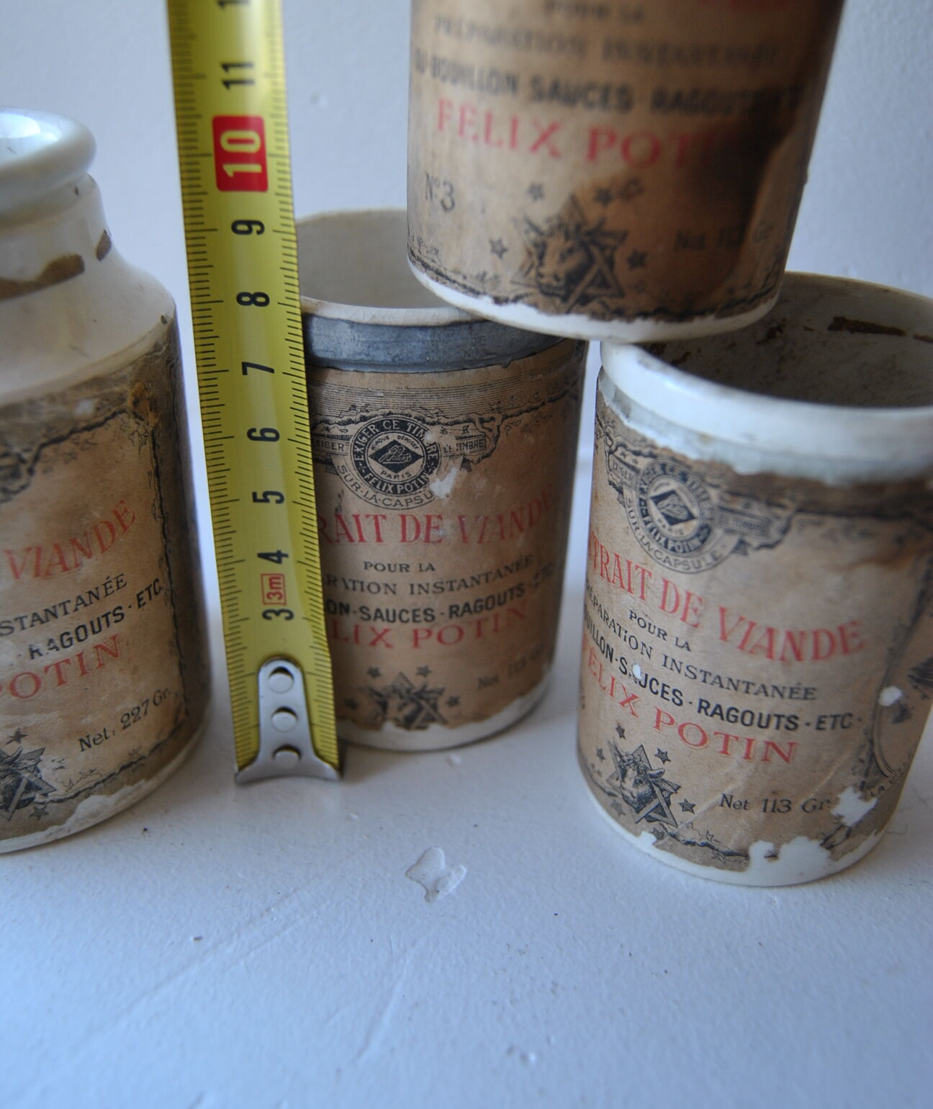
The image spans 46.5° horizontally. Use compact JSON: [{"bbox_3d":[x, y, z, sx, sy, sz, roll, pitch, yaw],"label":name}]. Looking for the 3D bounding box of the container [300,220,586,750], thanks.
[{"bbox_3d":[-0.010,-0.013,0.193,0.059,0.080,0.059,1,32,0],"label":"container"}]

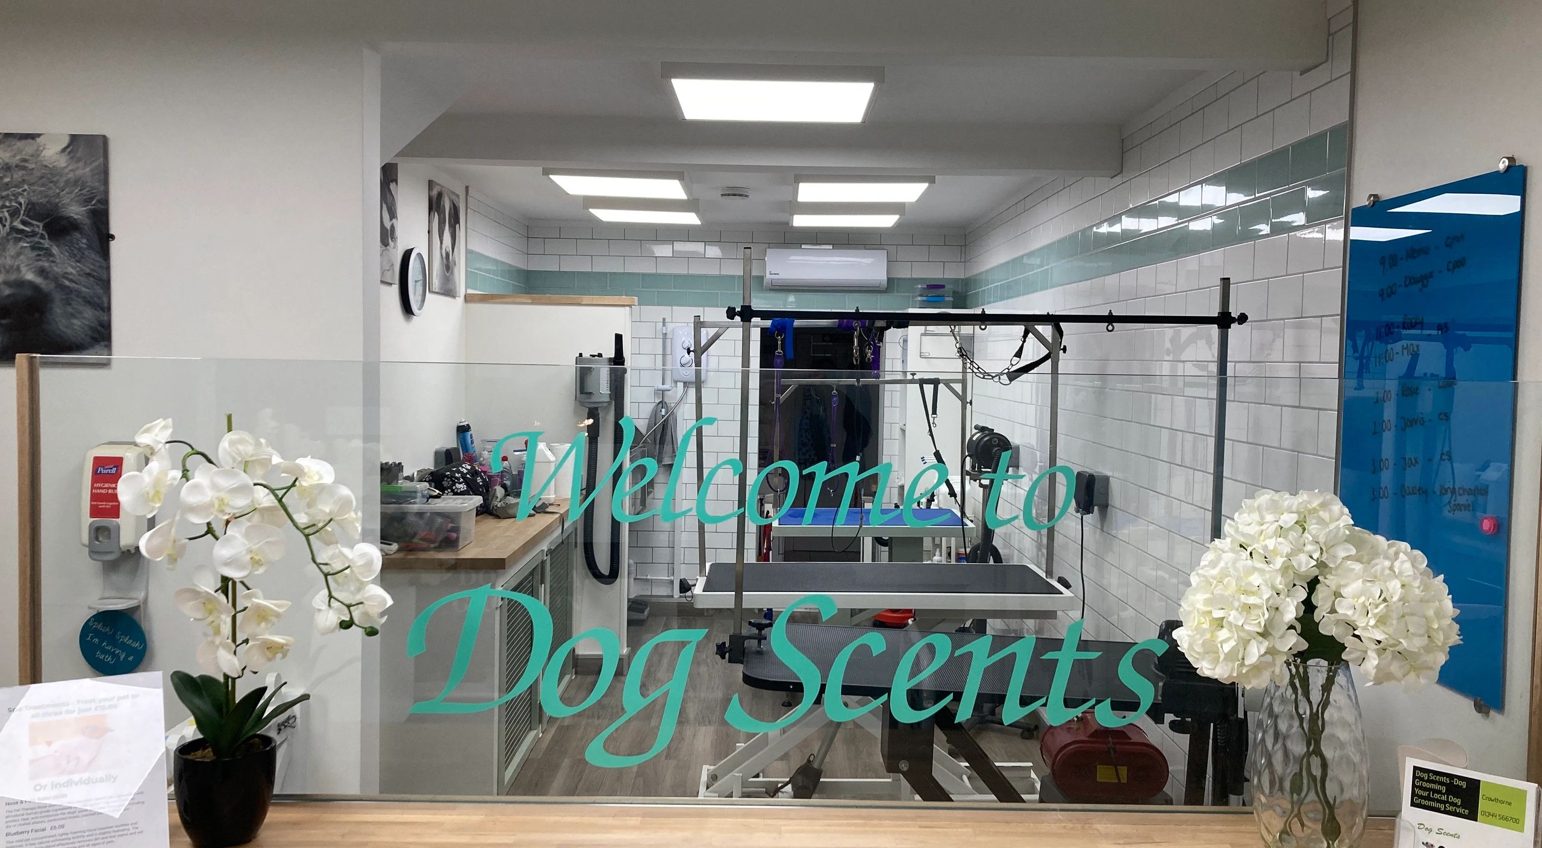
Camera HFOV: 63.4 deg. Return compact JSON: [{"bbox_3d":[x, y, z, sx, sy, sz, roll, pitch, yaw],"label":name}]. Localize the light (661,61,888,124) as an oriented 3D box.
[{"bbox_3d":[0.008,-0.996,3.775,0.611,0.045,0.611,1,3,0],"label":"light"}]

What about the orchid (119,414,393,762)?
[{"bbox_3d":[-0.742,0.236,1.824,0.365,0.486,0.240,0,3,-15],"label":"orchid"}]

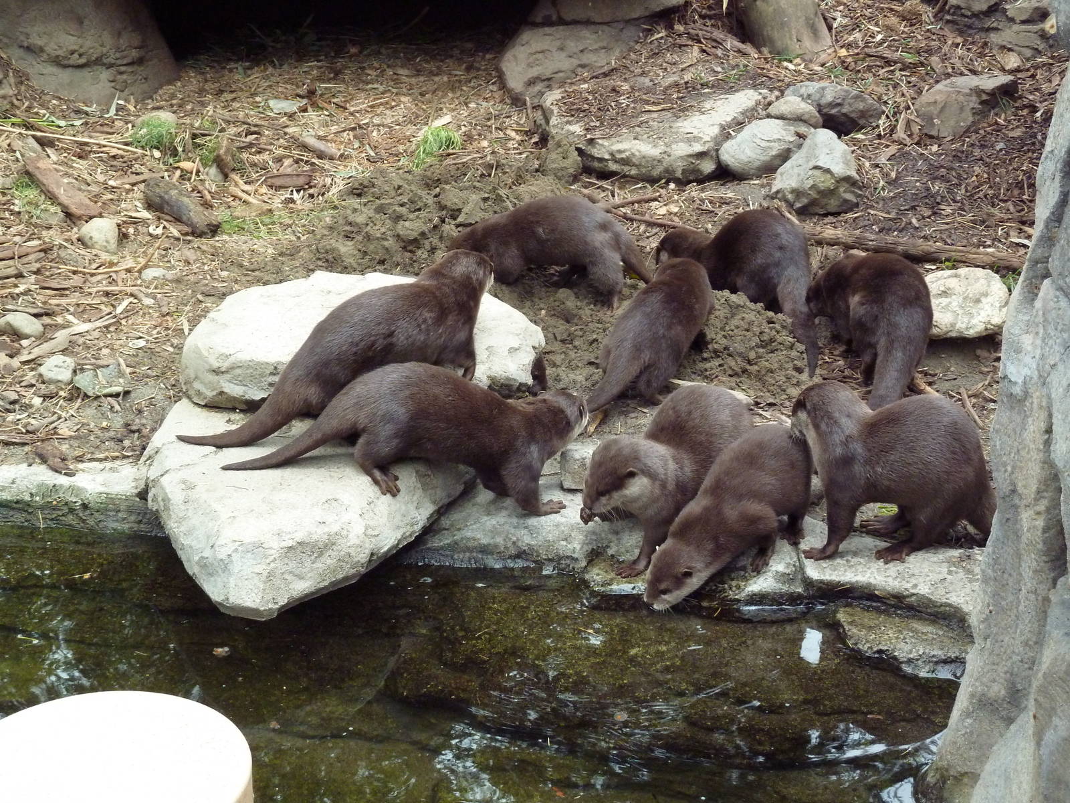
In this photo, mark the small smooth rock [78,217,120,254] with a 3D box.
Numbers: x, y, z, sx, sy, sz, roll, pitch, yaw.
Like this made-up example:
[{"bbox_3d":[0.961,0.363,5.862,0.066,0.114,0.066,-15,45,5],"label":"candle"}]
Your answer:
[{"bbox_3d":[-1.000,-0.379,5.105,0.092,0.062,0.075,0,24,0],"label":"small smooth rock"}]

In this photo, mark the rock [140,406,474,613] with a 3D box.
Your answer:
[{"bbox_3d":[-0.402,0.171,3.926,0.571,0.204,0.571,0,24,0],"label":"rock"}]

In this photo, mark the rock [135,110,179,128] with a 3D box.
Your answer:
[{"bbox_3d":[-0.893,-0.651,5.259,0.105,0.065,0.090,0,24,0],"label":"rock"}]

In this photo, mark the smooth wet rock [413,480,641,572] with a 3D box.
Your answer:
[{"bbox_3d":[-0.019,0.217,3.854,0.400,0.090,0.280,0,24,0],"label":"smooth wet rock"}]

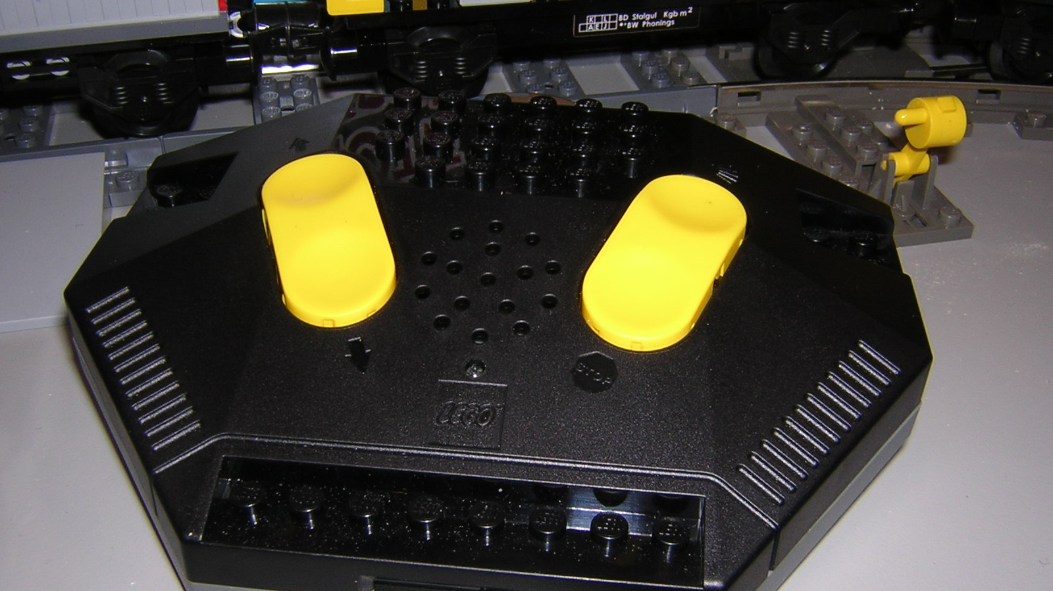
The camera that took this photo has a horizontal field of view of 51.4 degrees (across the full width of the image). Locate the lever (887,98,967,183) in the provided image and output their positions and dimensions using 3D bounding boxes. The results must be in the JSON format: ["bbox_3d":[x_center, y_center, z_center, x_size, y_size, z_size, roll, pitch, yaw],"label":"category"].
[{"bbox_3d":[0.078,-0.031,0.224,0.015,0.023,0.010,-7,59,-11],"label":"lever"}]

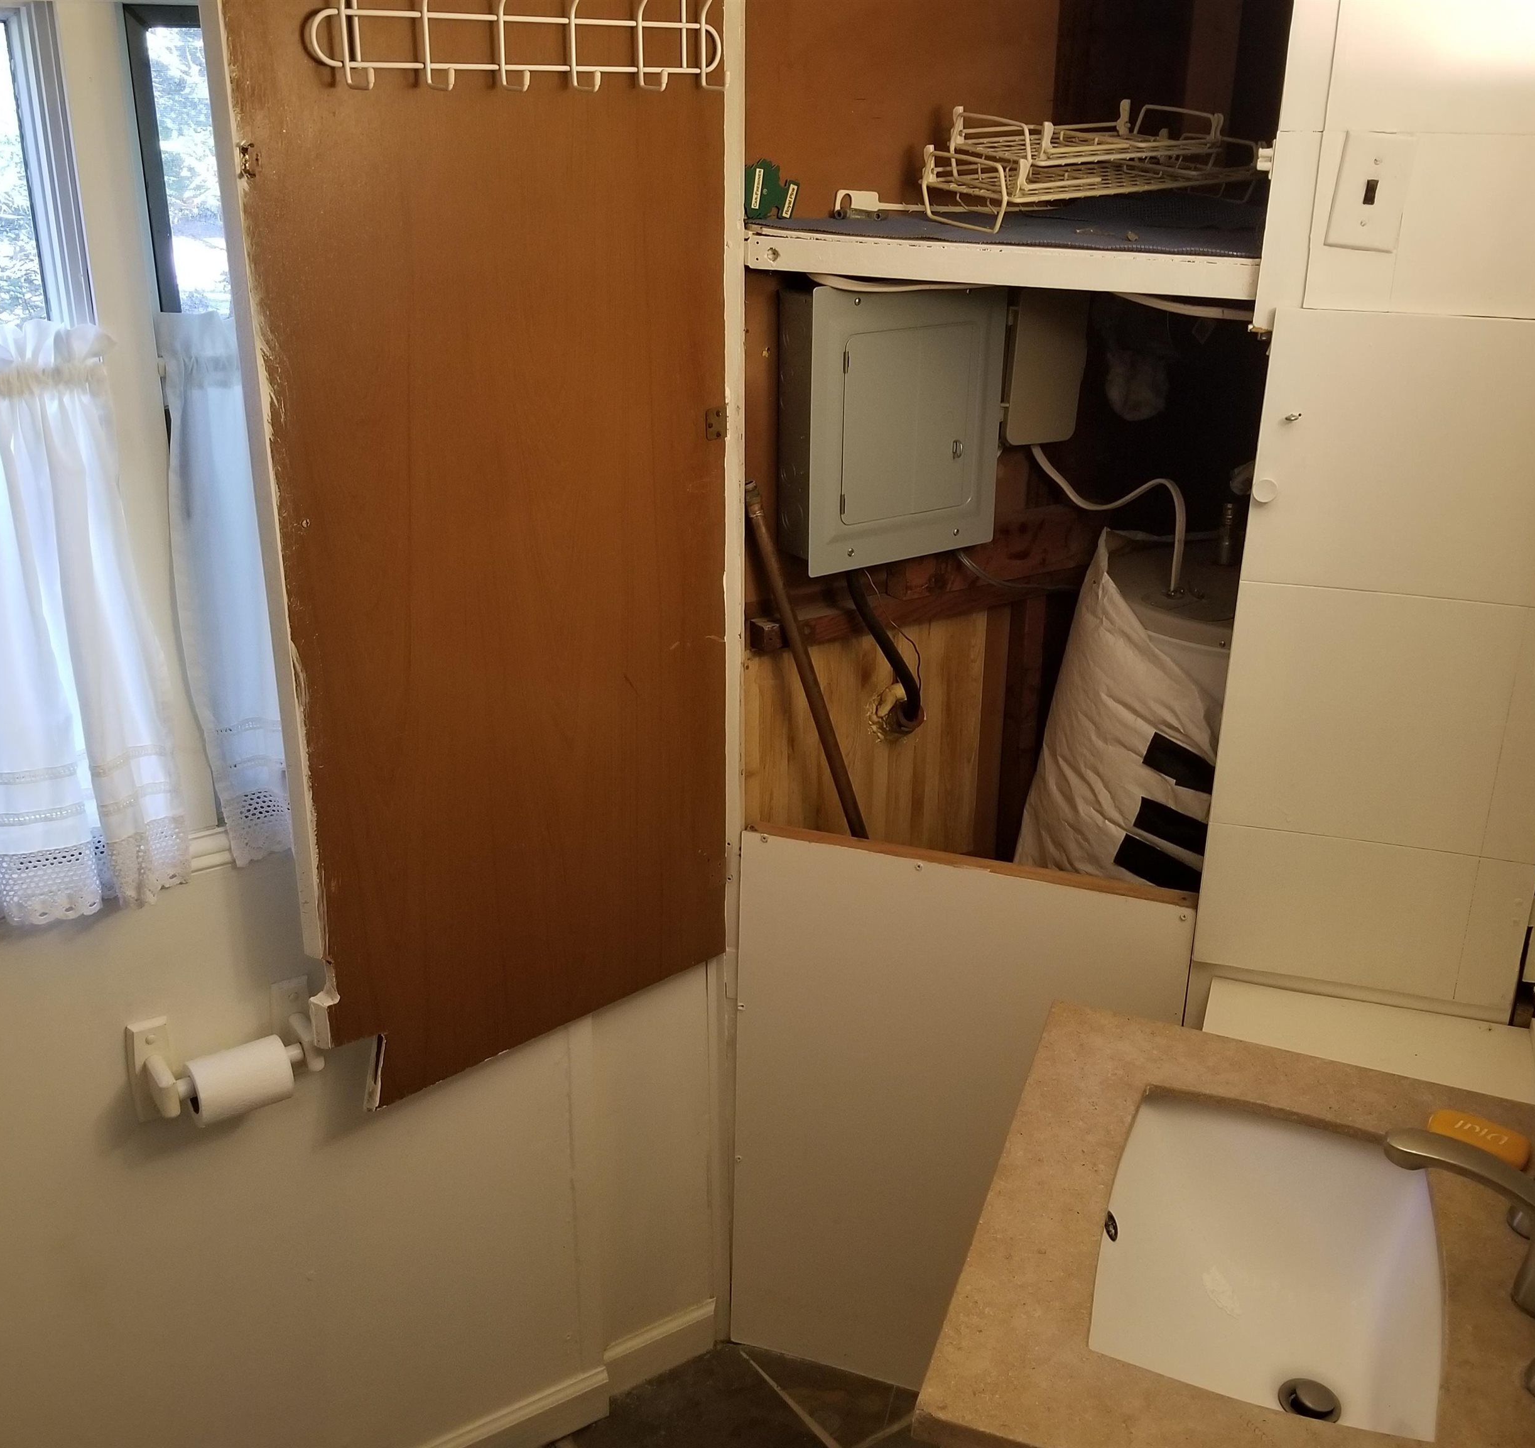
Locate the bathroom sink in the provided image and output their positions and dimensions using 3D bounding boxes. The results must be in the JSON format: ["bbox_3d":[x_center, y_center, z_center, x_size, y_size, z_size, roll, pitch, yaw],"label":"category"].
[{"bbox_3d":[0.455,0.552,1.346,0.305,0.155,0.430,9,21,21],"label":"bathroom sink"}]

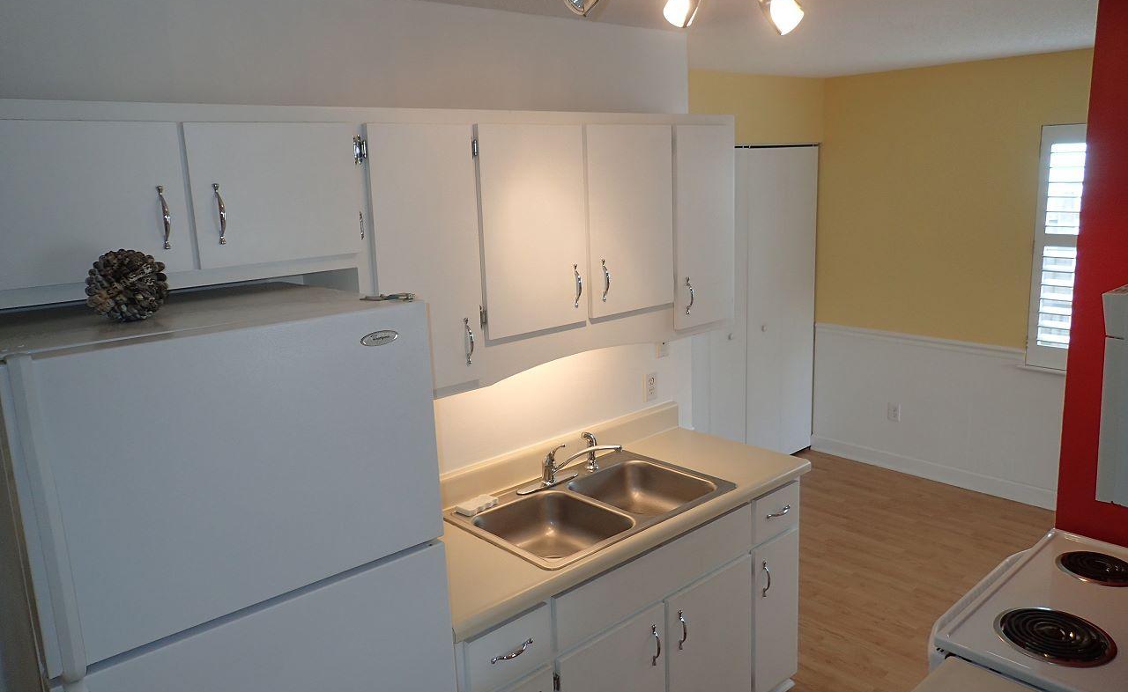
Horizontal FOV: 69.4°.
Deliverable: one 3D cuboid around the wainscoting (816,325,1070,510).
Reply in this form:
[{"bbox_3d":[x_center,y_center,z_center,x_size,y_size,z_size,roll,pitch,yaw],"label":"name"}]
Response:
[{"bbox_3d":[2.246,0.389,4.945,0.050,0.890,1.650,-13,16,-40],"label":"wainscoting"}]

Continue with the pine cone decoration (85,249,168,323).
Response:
[{"bbox_3d":[-0.834,-0.115,1.558,0.139,0.139,0.139,-13,16,-40],"label":"pine cone decoration"}]

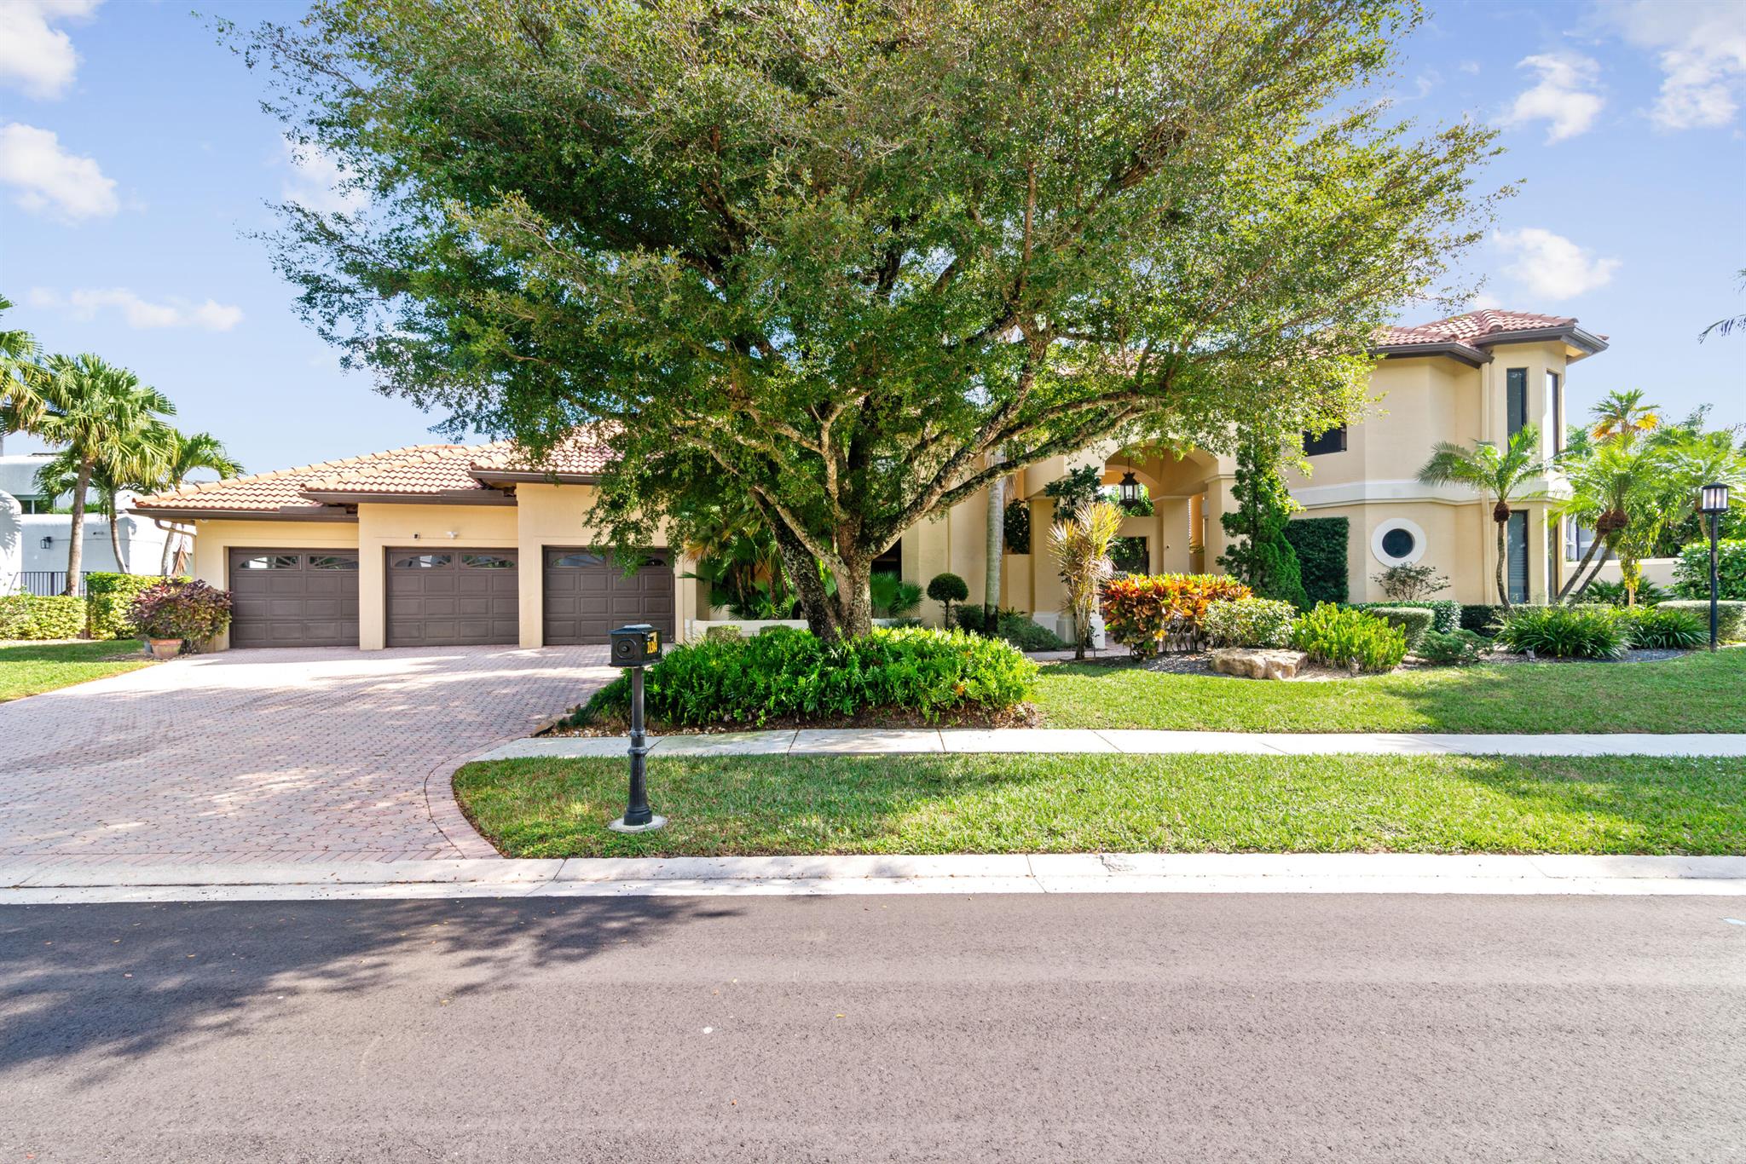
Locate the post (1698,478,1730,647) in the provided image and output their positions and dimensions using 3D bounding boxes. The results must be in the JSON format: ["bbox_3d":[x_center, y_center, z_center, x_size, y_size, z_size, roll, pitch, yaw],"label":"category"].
[{"bbox_3d":[16.800,-0.300,15.500,0.380,3.400,0.380,0,0,0],"label":"post"}]

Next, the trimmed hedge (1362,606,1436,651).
[{"bbox_3d":[11.000,0.960,16.200,1.400,0.930,1.300,0,0,0],"label":"trimmed hedge"}]

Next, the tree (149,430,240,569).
[{"bbox_3d":[-18.300,-1.380,21.000,2.250,5.350,2.250,0,0,-41],"label":"tree"}]

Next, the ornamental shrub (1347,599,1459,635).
[{"bbox_3d":[10.237,0.830,15.000,1.800,0.870,0.900,0,0,21],"label":"ornamental shrub"}]

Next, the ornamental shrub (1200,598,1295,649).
[{"bbox_3d":[6.422,0.790,13.300,1.470,1.030,1.250,0,0,26],"label":"ornamental shrub"}]

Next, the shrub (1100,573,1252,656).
[{"bbox_3d":[5.980,0.650,15.300,2.900,1.600,1.400,0,0,0],"label":"shrub"}]

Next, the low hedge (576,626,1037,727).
[{"bbox_3d":[-0.670,1.160,10.100,5.100,0.880,3.200,0,0,0],"label":"low hedge"}]

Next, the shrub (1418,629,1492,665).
[{"bbox_3d":[10.700,1.160,14.300,1.150,0.660,1.050,0,0,0],"label":"shrub"}]

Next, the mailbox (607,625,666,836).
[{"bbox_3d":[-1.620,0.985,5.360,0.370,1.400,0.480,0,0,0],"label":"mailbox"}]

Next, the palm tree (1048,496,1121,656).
[{"bbox_3d":[4.030,-0.050,14.650,1.350,3.020,1.300,0,0,0],"label":"palm tree"}]

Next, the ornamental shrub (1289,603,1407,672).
[{"bbox_3d":[7.432,0.880,12.200,1.550,1.030,1.300,0,0,31],"label":"ornamental shrub"}]

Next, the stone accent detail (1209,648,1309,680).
[{"bbox_3d":[5.703,1.230,11.500,1.320,0.370,0.900,0,0,26],"label":"stone accent detail"}]

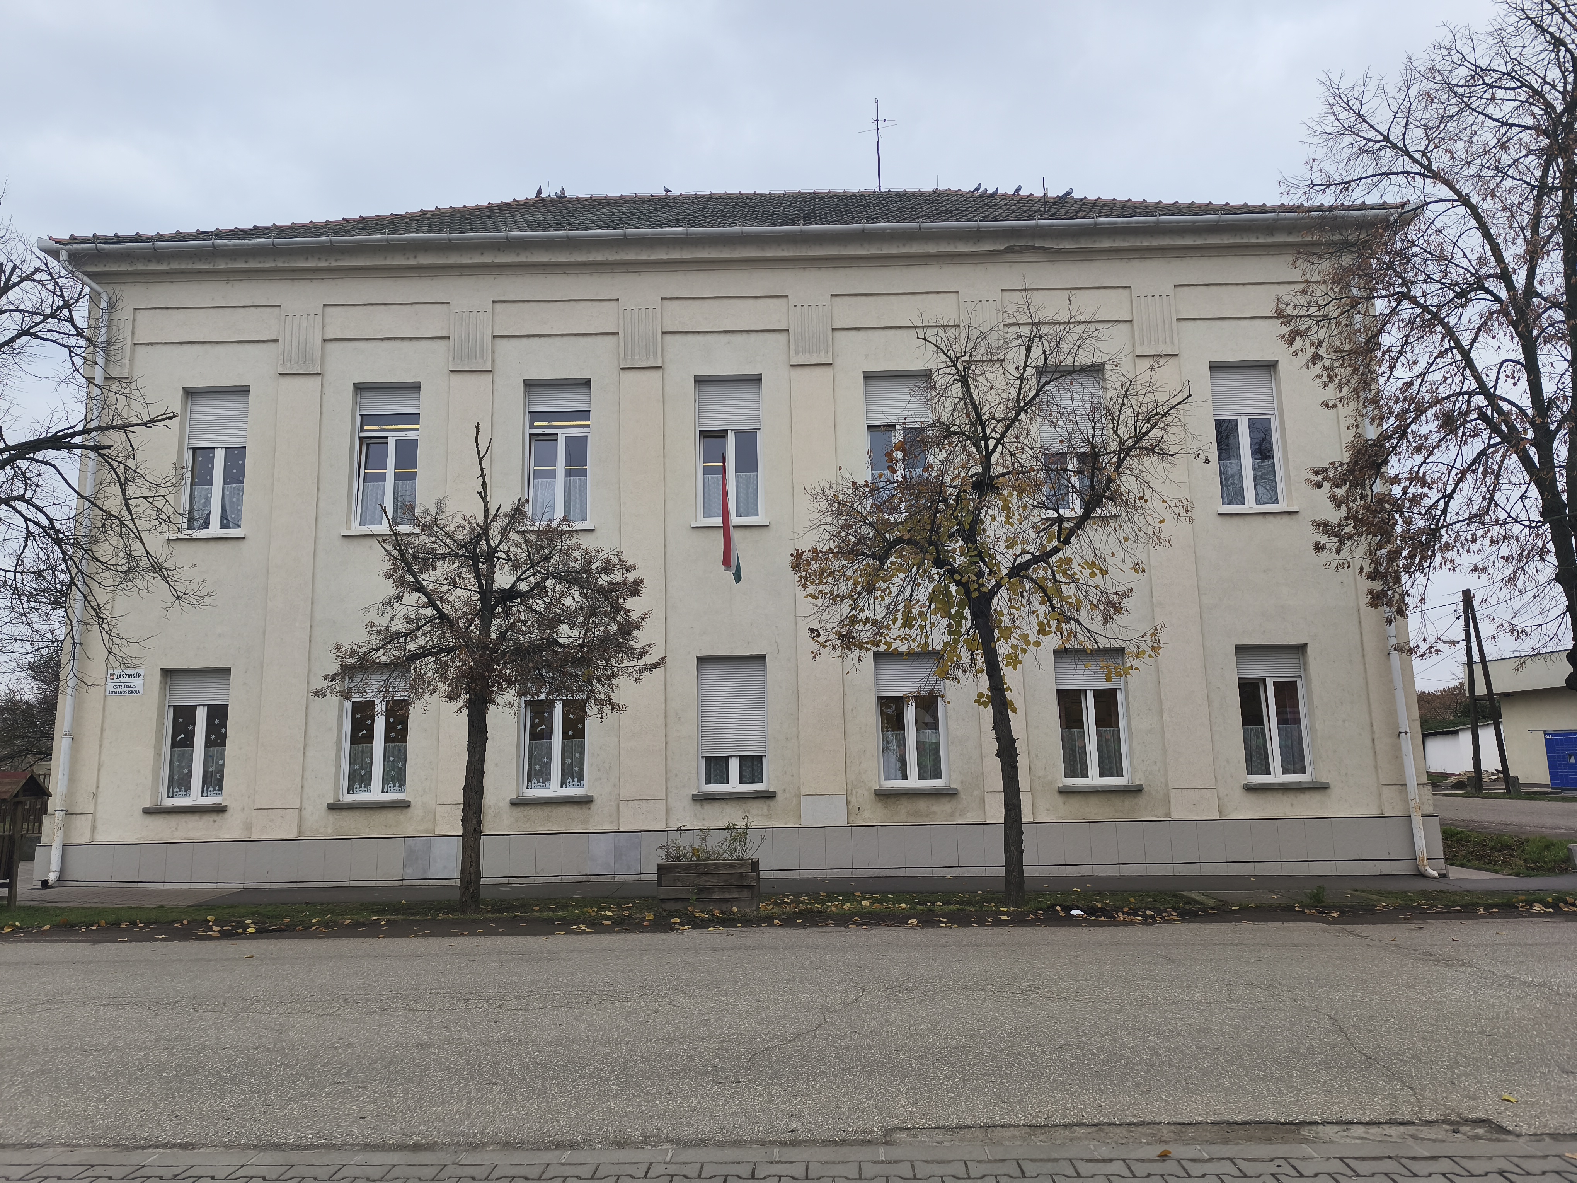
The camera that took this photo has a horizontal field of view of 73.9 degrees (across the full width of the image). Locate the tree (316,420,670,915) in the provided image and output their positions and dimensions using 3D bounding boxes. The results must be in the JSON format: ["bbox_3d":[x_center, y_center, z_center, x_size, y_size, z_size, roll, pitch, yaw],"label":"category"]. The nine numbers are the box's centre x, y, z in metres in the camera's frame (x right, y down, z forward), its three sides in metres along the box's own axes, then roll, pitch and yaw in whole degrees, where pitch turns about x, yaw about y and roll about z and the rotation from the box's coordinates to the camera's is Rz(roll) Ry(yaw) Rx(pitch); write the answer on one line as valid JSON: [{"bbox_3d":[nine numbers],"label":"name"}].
[{"bbox_3d":[-3.451,0.839,12.341,3.912,5.575,3.700,-1,-9,0],"label":"tree"}]

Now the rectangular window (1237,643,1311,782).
[{"bbox_3d":[6.944,1.716,14.979,0.980,1.888,0.140,-1,-9,0],"label":"rectangular window"}]

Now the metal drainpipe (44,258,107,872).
[{"bbox_3d":[-10.870,-0.507,15.627,0.550,9.570,0.570,-1,-10,0],"label":"metal drainpipe"}]

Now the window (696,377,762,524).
[{"bbox_3d":[-0.912,-2.201,16.297,1.042,2.360,0.160,-1,-10,0],"label":"window"}]

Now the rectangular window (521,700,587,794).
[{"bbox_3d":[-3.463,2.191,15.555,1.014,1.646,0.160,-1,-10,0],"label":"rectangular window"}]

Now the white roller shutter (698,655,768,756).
[{"bbox_3d":[-0.816,1.629,15.019,0.988,1.419,0.070,-1,-9,0],"label":"white roller shutter"}]

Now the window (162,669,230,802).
[{"bbox_3d":[-8.809,2.147,15.566,1.045,1.989,0.160,-1,-10,0],"label":"window"}]

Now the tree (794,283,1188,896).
[{"bbox_3d":[2.405,-0.052,12.441,4.710,7.206,4.200,-1,-9,0],"label":"tree"}]

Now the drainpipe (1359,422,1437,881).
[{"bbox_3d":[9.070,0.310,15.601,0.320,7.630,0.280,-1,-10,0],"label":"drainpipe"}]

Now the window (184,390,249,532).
[{"bbox_3d":[-8.582,-1.959,15.656,0.980,2.165,0.140,-1,-9,0],"label":"window"}]

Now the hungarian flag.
[{"bbox_3d":[-0.799,-1.031,14.741,0.270,1.856,0.600,-1,-9,0],"label":"hungarian flag"}]

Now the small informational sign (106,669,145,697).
[{"bbox_3d":[-9.864,1.362,15.573,0.538,0.374,0.030,-1,-10,0],"label":"small informational sign"}]

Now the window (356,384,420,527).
[{"bbox_3d":[-6.009,-2.041,15.652,0.980,2.183,0.140,-1,-9,0],"label":"window"}]

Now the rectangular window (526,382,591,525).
[{"bbox_3d":[-3.574,-2.134,16.288,1.045,2.351,0.160,-1,-10,0],"label":"rectangular window"}]

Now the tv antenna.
[{"bbox_3d":[2.035,-10.010,23.500,0.796,2.264,0.700,-1,-10,0],"label":"tv antenna"}]

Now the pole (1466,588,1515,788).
[{"bbox_3d":[26.984,3.826,40.916,1.476,7.864,0.800,-1,-10,0],"label":"pole"}]

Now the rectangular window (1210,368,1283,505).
[{"bbox_3d":[6.863,-2.313,15.608,0.980,2.184,0.140,-1,-9,0],"label":"rectangular window"}]

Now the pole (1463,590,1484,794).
[{"bbox_3d":[26.188,3.773,40.226,0.280,7.693,0.280,2,-9,1],"label":"pole"}]

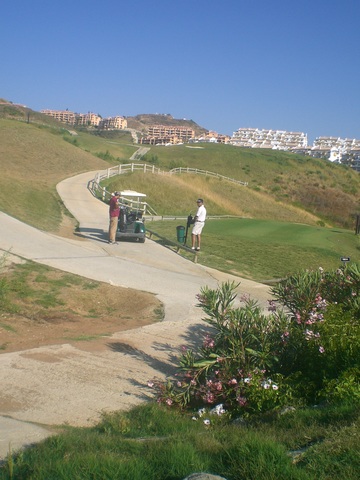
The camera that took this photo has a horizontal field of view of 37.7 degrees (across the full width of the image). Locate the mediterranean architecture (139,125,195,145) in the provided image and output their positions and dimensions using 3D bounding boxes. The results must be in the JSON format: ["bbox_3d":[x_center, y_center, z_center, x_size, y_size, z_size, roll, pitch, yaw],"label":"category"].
[{"bbox_3d":[-12.583,-102.116,510.000,52.000,18.000,24.000,2,8,12],"label":"mediterranean architecture"}]

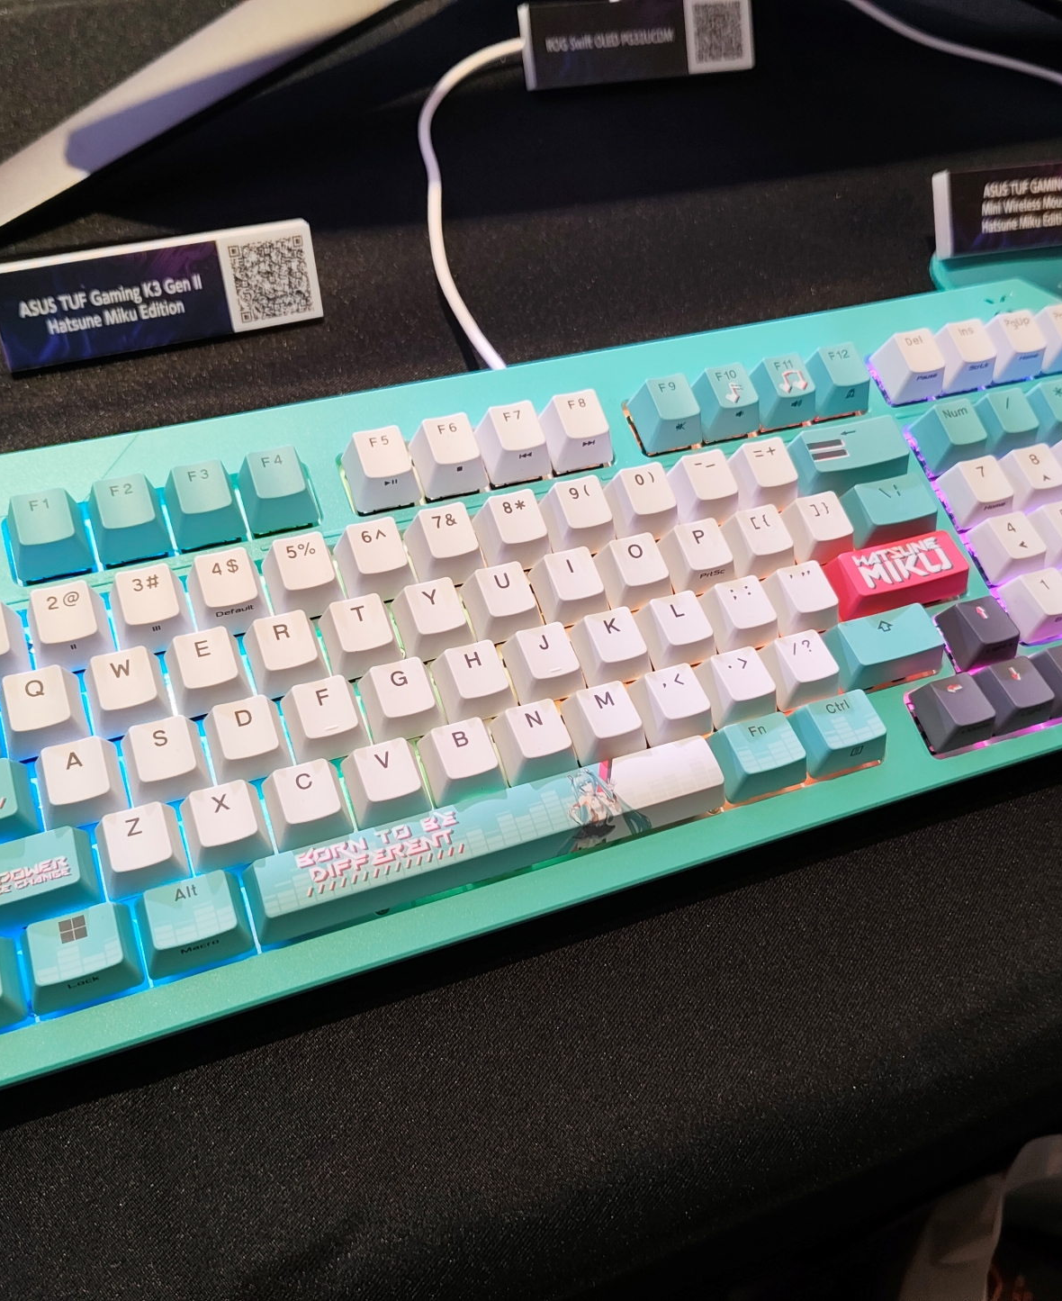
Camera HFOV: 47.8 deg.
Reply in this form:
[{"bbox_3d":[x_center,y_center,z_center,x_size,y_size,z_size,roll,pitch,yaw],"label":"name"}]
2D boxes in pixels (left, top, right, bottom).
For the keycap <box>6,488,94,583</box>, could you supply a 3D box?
[{"bbox_3d":[-0.119,-0.029,0.295,0.018,0.012,0.018,-14,68,-17],"label":"keycap"}]

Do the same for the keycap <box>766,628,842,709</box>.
[{"bbox_3d":[0.072,0.005,0.317,0.018,0.010,0.018,-14,68,-17],"label":"keycap"}]

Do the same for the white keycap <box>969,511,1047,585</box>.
[{"bbox_3d":[0.140,-0.030,0.348,0.018,0.009,0.018,-14,68,-17],"label":"white keycap"}]

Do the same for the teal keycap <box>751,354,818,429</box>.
[{"bbox_3d":[0.076,-0.077,0.356,0.018,0.011,0.018,-14,68,-17],"label":"teal keycap"}]

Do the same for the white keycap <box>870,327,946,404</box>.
[{"bbox_3d":[0.118,-0.088,0.368,0.018,0.012,0.018,-14,69,-17],"label":"white keycap"}]

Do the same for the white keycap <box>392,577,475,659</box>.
[{"bbox_3d":[-0.024,-0.008,0.305,0.018,0.009,0.018,-14,68,-17],"label":"white keycap"}]

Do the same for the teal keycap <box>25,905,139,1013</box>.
[{"bbox_3d":[-0.096,0.064,0.255,0.023,0.010,0.018,-14,67,-17],"label":"teal keycap"}]

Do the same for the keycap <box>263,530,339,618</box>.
[{"bbox_3d":[-0.057,-0.019,0.302,0.018,0.012,0.018,-14,68,-17],"label":"keycap"}]

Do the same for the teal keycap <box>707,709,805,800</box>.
[{"bbox_3d":[0.059,0.026,0.304,0.023,0.010,0.018,-14,68,-17],"label":"teal keycap"}]

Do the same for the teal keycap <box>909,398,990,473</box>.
[{"bbox_3d":[0.127,-0.065,0.359,0.018,0.010,0.018,-14,69,-17],"label":"teal keycap"}]

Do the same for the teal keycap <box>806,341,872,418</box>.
[{"bbox_3d":[0.093,-0.082,0.362,0.018,0.012,0.018,-14,68,-17],"label":"teal keycap"}]

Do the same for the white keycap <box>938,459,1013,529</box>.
[{"bbox_3d":[0.133,-0.047,0.354,0.018,0.009,0.018,-14,68,-17],"label":"white keycap"}]

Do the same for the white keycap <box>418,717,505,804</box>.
[{"bbox_3d":[-0.016,0.026,0.289,0.018,0.010,0.018,-14,67,-17],"label":"white keycap"}]

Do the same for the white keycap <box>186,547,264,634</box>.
[{"bbox_3d":[-0.074,-0.014,0.296,0.018,0.011,0.018,-14,68,-17],"label":"white keycap"}]

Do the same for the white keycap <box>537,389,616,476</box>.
[{"bbox_3d":[0.013,-0.062,0.335,0.018,0.012,0.018,-14,69,-17],"label":"white keycap"}]

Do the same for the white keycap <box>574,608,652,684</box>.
[{"bbox_3d":[0.022,-0.001,0.310,0.018,0.009,0.018,-14,68,-17],"label":"white keycap"}]

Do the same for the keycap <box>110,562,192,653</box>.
[{"bbox_3d":[-0.092,-0.010,0.290,0.018,0.012,0.018,-14,68,-17],"label":"keycap"}]

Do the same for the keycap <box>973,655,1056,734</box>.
[{"bbox_3d":[0.132,0.011,0.326,0.018,0.009,0.018,-14,69,-17],"label":"keycap"}]

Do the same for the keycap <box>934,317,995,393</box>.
[{"bbox_3d":[0.136,-0.093,0.375,0.018,0.012,0.018,-14,68,-17],"label":"keycap"}]

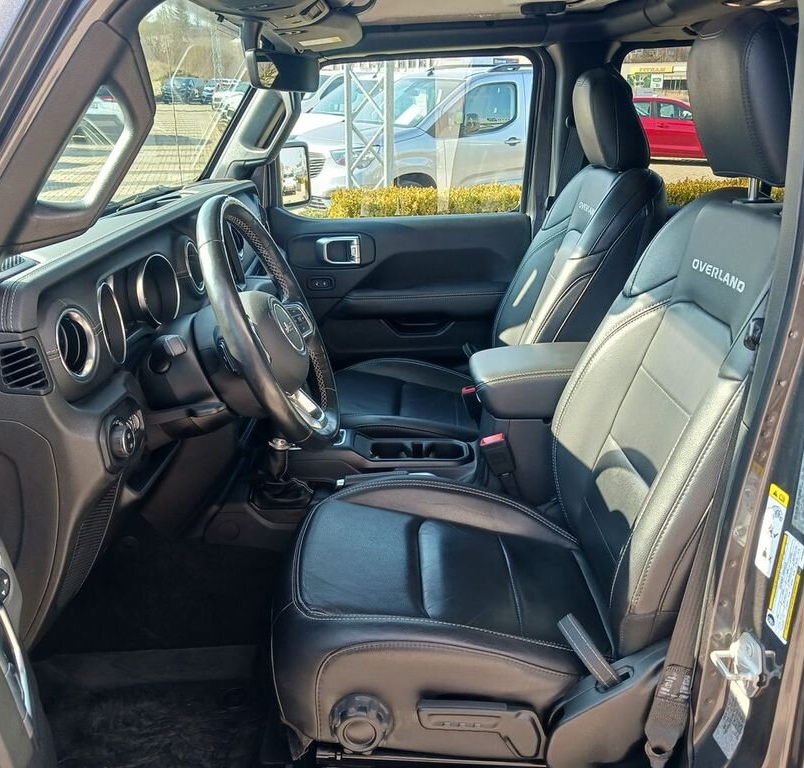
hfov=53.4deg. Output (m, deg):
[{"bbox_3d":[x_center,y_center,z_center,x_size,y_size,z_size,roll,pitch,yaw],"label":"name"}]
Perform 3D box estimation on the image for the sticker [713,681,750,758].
[{"bbox_3d":[0.370,0.378,0.900,0.004,0.080,0.036,5,18,-13],"label":"sticker"}]

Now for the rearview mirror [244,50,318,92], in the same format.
[{"bbox_3d":[-0.195,-0.528,1.345,0.040,0.068,0.240,7,21,17],"label":"rearview mirror"}]

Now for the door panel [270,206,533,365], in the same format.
[{"bbox_3d":[-0.069,-0.216,2.184,0.820,0.540,0.110,0,20,1],"label":"door panel"}]

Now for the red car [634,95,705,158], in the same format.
[{"bbox_3d":[5.955,-5.964,18.808,4.250,1.487,1.780,5,21,14],"label":"red car"}]

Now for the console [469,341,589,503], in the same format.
[{"bbox_3d":[0.280,0.081,1.560,0.320,0.290,0.200,0,20,1],"label":"console"}]

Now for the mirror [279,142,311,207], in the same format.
[{"bbox_3d":[-0.343,-0.609,2.322,0.100,0.190,0.190,6,21,15],"label":"mirror"}]

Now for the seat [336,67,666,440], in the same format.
[{"bbox_3d":[0.173,-0.223,1.845,0.730,0.950,0.530,0,20,1],"label":"seat"}]

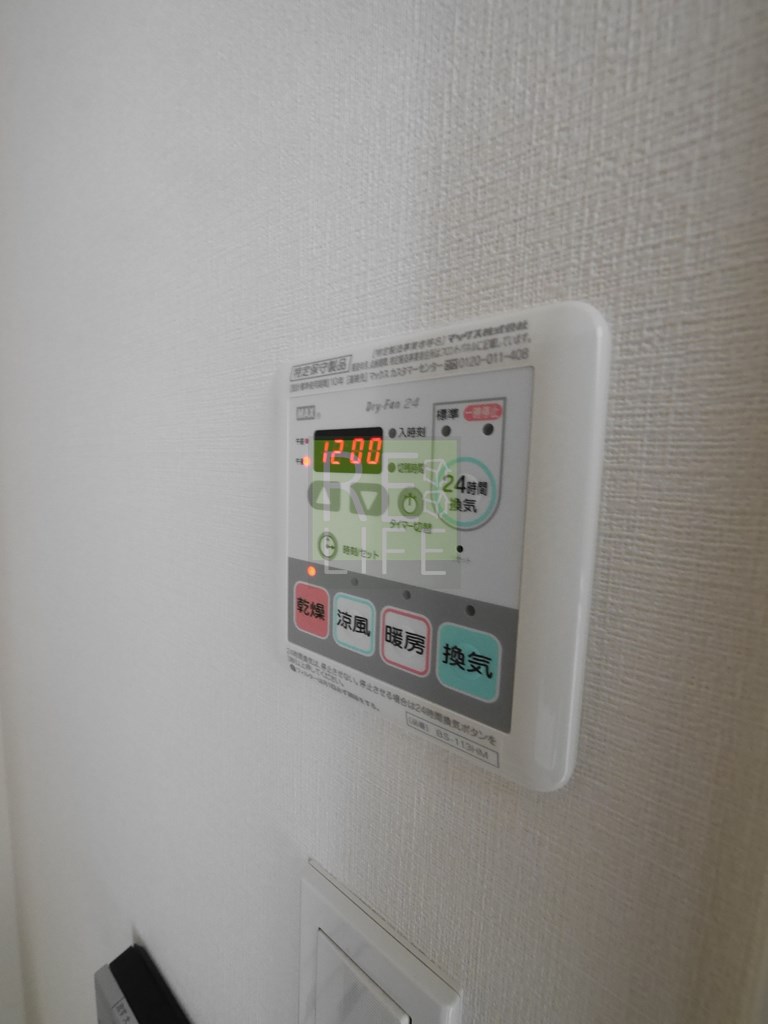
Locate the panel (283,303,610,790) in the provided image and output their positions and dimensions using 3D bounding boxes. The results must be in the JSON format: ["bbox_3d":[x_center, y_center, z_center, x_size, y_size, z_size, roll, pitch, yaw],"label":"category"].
[{"bbox_3d":[0.002,0.008,0.130,0.116,0.120,0.009,6,7,37],"label":"panel"}]

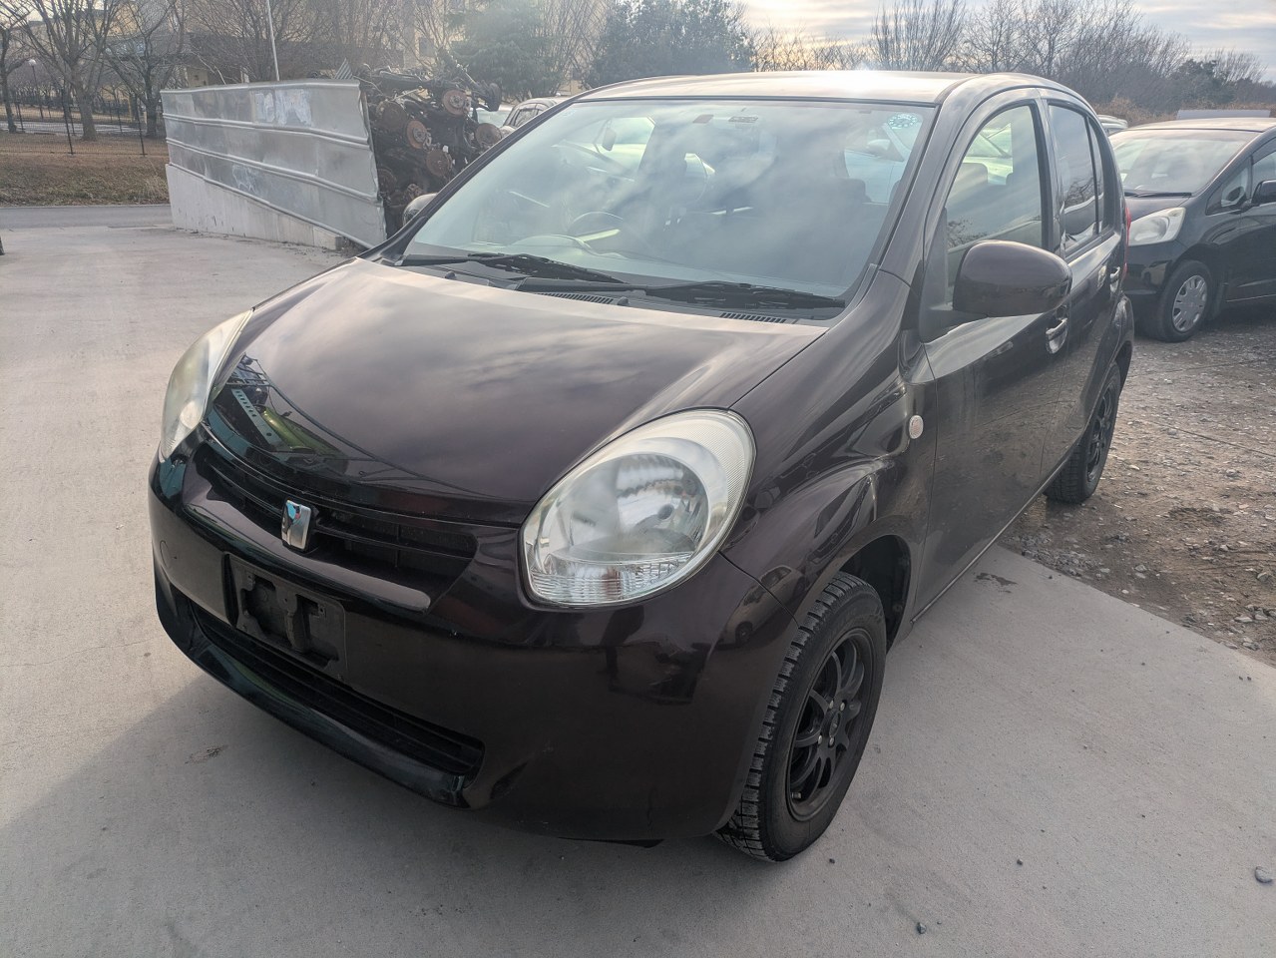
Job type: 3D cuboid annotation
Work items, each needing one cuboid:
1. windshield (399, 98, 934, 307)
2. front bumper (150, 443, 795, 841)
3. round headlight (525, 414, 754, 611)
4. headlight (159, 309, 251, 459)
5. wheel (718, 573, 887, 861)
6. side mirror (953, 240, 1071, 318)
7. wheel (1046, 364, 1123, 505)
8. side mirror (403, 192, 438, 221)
[{"bbox_3d":[0.033,-0.726,2.262,1.320,0.110,0.810,15,57,34],"label":"windshield"},{"bbox_3d":[-0.515,0.232,1.853,1.620,0.560,0.480,15,24,34],"label":"front bumper"},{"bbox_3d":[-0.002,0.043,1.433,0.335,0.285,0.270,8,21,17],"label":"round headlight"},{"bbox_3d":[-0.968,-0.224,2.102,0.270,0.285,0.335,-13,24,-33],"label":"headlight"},{"bbox_3d":[0.317,0.454,1.835,0.175,0.575,0.575,15,24,34],"label":"wheel"},{"bbox_3d":[0.737,-0.394,1.835,0.230,0.165,0.135,15,24,34],"label":"side mirror"},{"bbox_3d":[1.774,-0.192,3.683,0.175,0.575,0.575,15,24,34],"label":"wheel"},{"bbox_3d":[-0.666,-0.782,2.806,0.230,0.165,0.135,15,24,34],"label":"side mirror"}]

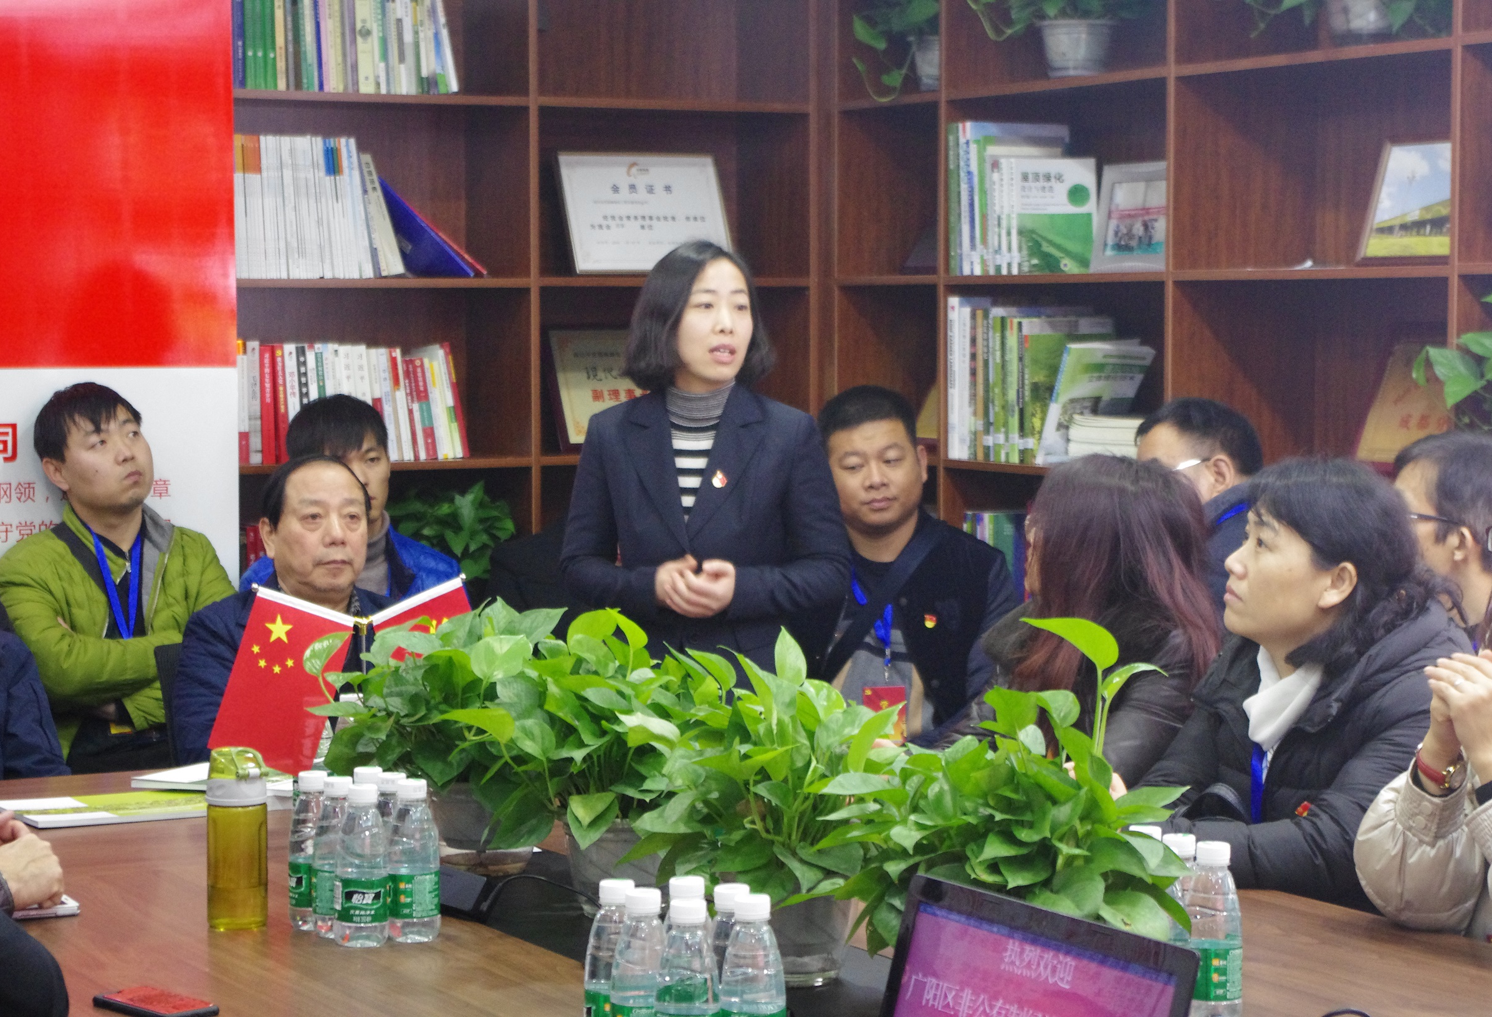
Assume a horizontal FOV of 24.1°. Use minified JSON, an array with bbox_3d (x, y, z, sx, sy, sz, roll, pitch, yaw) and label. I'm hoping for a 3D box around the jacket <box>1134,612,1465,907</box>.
[{"bbox_3d":[0.710,0.419,4.370,0.430,0.600,0.460,-2,4,-23],"label":"jacket"}]

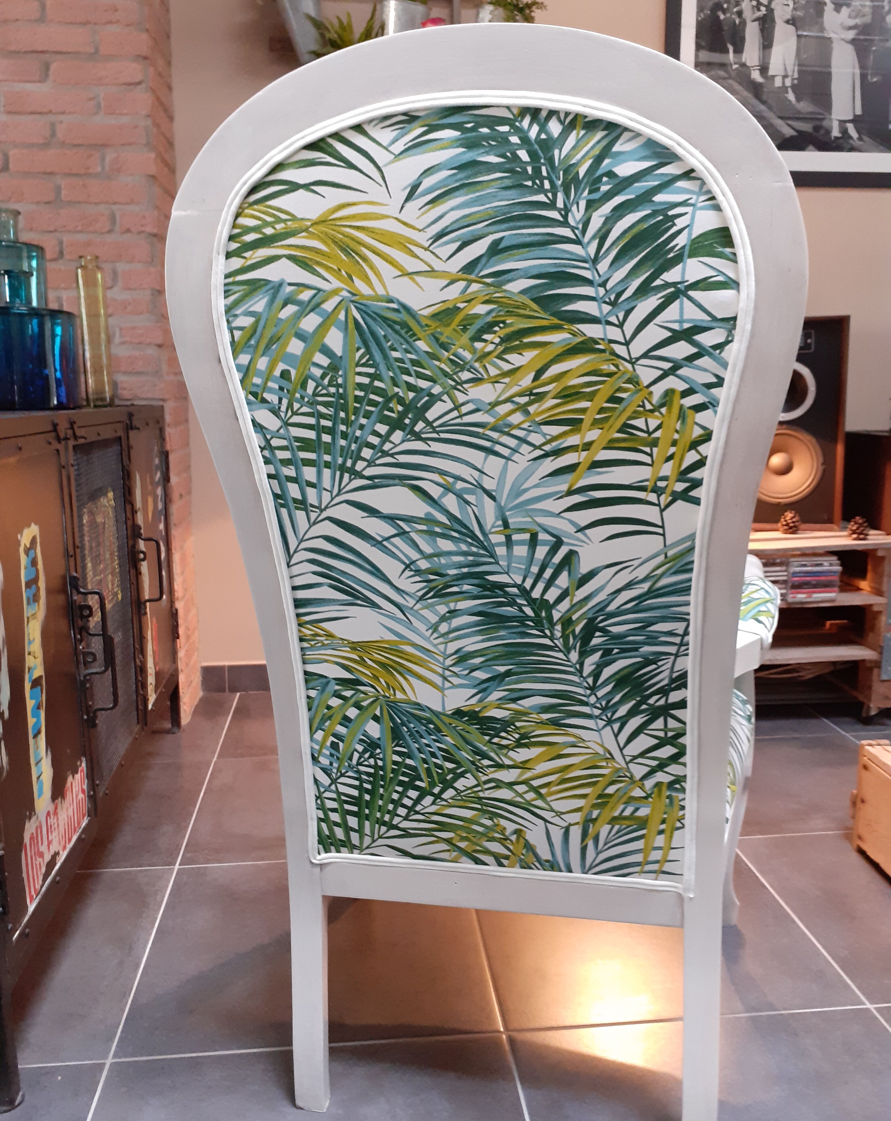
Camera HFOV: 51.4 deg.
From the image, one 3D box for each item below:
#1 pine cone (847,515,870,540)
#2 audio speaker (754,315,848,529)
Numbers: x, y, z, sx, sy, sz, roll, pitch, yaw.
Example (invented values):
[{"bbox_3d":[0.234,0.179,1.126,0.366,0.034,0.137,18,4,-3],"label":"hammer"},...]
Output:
[{"bbox_3d":[1.040,-0.085,2.327,0.054,0.057,0.054,-1,10,-6],"label":"pine cone"},{"bbox_3d":[0.914,-0.374,2.540,0.298,0.552,0.240,2,10,11],"label":"audio speaker"}]

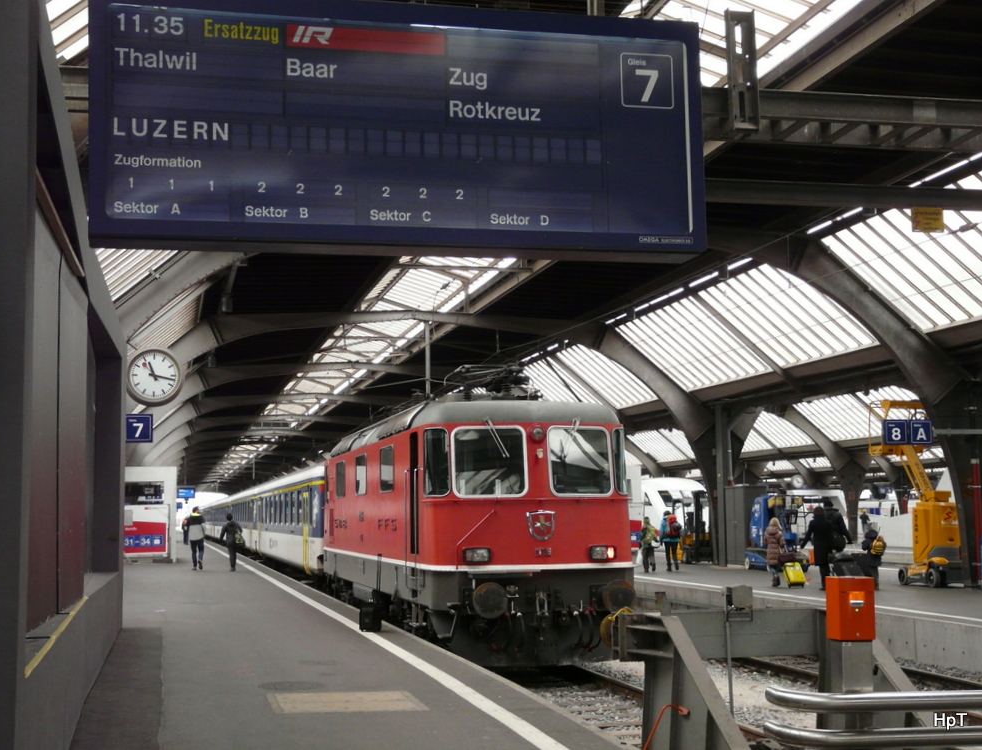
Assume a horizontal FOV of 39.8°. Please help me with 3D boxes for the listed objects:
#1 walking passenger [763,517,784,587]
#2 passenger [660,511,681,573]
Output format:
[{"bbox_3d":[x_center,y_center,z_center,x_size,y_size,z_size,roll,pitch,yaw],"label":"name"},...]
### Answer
[{"bbox_3d":[5.928,3.702,28.394,0.450,1.437,0.380,1,-6,-14],"label":"walking passenger"},{"bbox_3d":[4.791,4.419,36.141,0.550,1.600,0.520,1,-6,-14],"label":"passenger"}]

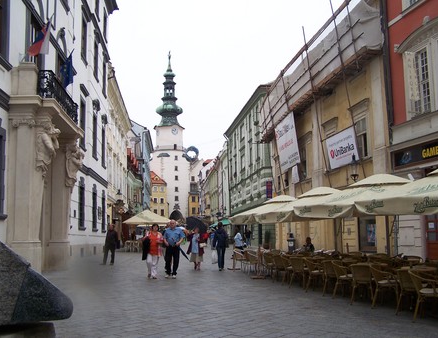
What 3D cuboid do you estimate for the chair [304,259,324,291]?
[{"bbox_3d":[2.204,2.461,11.654,0.540,0.800,0.510,0,-7,-8],"label":"chair"}]

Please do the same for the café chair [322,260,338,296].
[{"bbox_3d":[2.528,2.399,11.002,0.510,0.800,0.540,-2,-7,8],"label":"café chair"}]

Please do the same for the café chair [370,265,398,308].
[{"bbox_3d":[3.060,2.116,8.946,0.550,0.765,0.550,-4,-8,25],"label":"café chair"}]

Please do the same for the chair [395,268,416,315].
[{"bbox_3d":[3.257,2.020,8.244,0.550,0.765,0.550,-6,-9,35],"label":"chair"}]

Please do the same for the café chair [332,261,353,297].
[{"bbox_3d":[2.594,2.347,10.657,0.540,0.800,0.510,0,-7,-8],"label":"café chair"}]

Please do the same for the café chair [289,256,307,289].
[{"bbox_3d":[2.106,2.589,12.428,0.550,0.765,0.550,-7,-9,38],"label":"café chair"}]

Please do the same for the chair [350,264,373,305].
[{"bbox_3d":[2.809,2.249,9.814,0.510,0.800,0.540,-2,-7,5],"label":"chair"}]

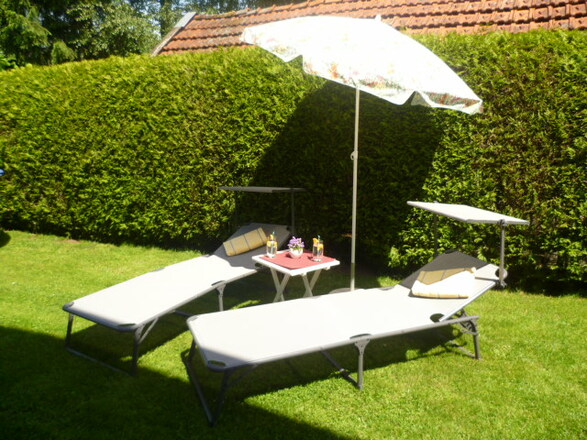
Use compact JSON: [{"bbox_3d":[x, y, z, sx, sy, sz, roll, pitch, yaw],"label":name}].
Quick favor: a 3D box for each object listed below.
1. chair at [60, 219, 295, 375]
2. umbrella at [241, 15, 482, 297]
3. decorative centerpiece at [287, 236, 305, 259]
[{"bbox_3d":[-0.719,0.474,3.716,0.639,0.463,1.940,7,15,30],"label":"chair"},{"bbox_3d":[0.513,-0.383,3.610,1.768,2.176,1.768,0,13,0],"label":"umbrella"},{"bbox_3d":[0.019,0.199,3.496,0.129,0.156,0.129,0,13,0],"label":"decorative centerpiece"}]

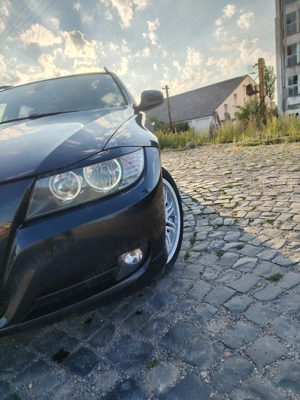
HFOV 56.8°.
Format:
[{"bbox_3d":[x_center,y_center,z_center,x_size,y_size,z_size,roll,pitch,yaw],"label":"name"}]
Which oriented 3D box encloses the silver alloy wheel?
[{"bbox_3d":[0.007,0.125,1.626,0.200,0.480,0.480,-1,17,26],"label":"silver alloy wheel"}]

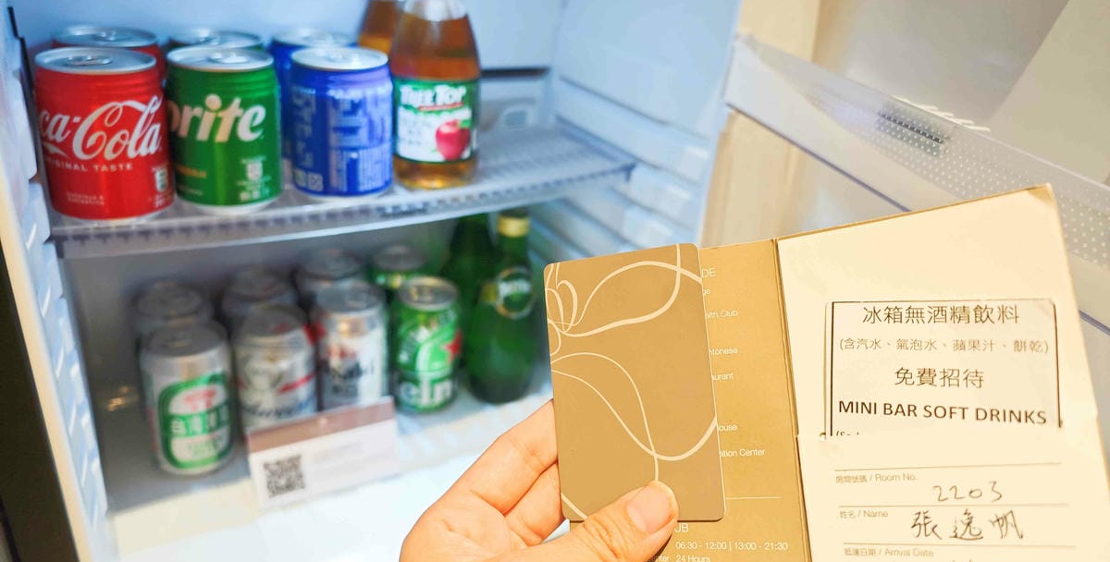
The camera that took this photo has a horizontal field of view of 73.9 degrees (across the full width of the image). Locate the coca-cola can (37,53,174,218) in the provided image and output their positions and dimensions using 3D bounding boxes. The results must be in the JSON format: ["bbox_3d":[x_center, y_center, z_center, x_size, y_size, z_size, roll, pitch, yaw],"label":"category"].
[{"bbox_3d":[-0.270,-0.087,0.445,0.066,0.093,0.066,-12,34,-33],"label":"coca-cola can"}]

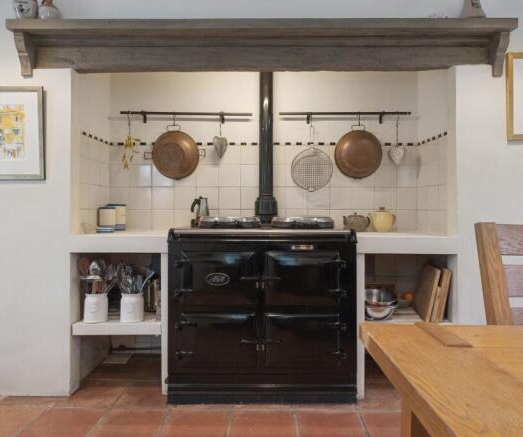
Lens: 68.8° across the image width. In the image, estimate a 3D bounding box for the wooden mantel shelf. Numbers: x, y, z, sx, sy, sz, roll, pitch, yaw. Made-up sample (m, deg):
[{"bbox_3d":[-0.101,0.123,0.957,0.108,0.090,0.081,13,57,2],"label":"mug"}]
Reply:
[{"bbox_3d":[0.005,-0.870,2.005,2.560,0.253,0.200,0,1,0],"label":"wooden mantel shelf"}]

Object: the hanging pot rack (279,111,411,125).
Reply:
[{"bbox_3d":[0.577,-0.690,2.625,0.890,0.085,0.075,0,1,0],"label":"hanging pot rack"}]

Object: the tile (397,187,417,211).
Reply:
[{"bbox_3d":[0.996,-0.135,2.610,0.142,0.150,0.010,0,1,0],"label":"tile"}]

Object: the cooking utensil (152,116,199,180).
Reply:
[{"bbox_3d":[-0.576,-0.469,2.570,0.318,0.425,0.105,0,1,0],"label":"cooking utensil"}]

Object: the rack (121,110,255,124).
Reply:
[{"bbox_3d":[-0.497,-0.677,2.560,0.880,0.072,0.085,0,1,0],"label":"rack"}]

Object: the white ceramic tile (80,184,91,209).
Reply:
[{"bbox_3d":[-1.041,-0.127,2.258,0.010,0.150,0.135,0,1,0],"label":"white ceramic tile"}]

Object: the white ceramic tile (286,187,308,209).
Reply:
[{"bbox_3d":[0.243,-0.137,2.630,0.151,0.157,0.010,0,1,0],"label":"white ceramic tile"}]

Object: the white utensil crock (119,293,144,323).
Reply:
[{"bbox_3d":[-0.739,0.510,2.190,0.136,0.152,0.136,0,1,-6],"label":"white utensil crock"}]

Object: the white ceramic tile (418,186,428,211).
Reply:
[{"bbox_3d":[1.073,-0.131,2.534,0.010,0.150,0.150,0,1,0],"label":"white ceramic tile"}]

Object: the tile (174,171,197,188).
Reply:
[{"bbox_3d":[-0.523,-0.292,2.630,0.154,0.150,0.010,0,1,0],"label":"tile"}]

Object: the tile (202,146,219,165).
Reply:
[{"bbox_3d":[-0.368,-0.434,2.630,0.152,0.132,0.010,0,1,0],"label":"tile"}]

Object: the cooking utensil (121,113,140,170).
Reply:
[{"bbox_3d":[-0.864,-0.512,2.540,0.130,0.385,0.050,0,1,0],"label":"cooking utensil"}]

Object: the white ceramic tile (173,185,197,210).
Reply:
[{"bbox_3d":[-0.523,-0.137,2.630,0.154,0.157,0.010,0,1,0],"label":"white ceramic tile"}]

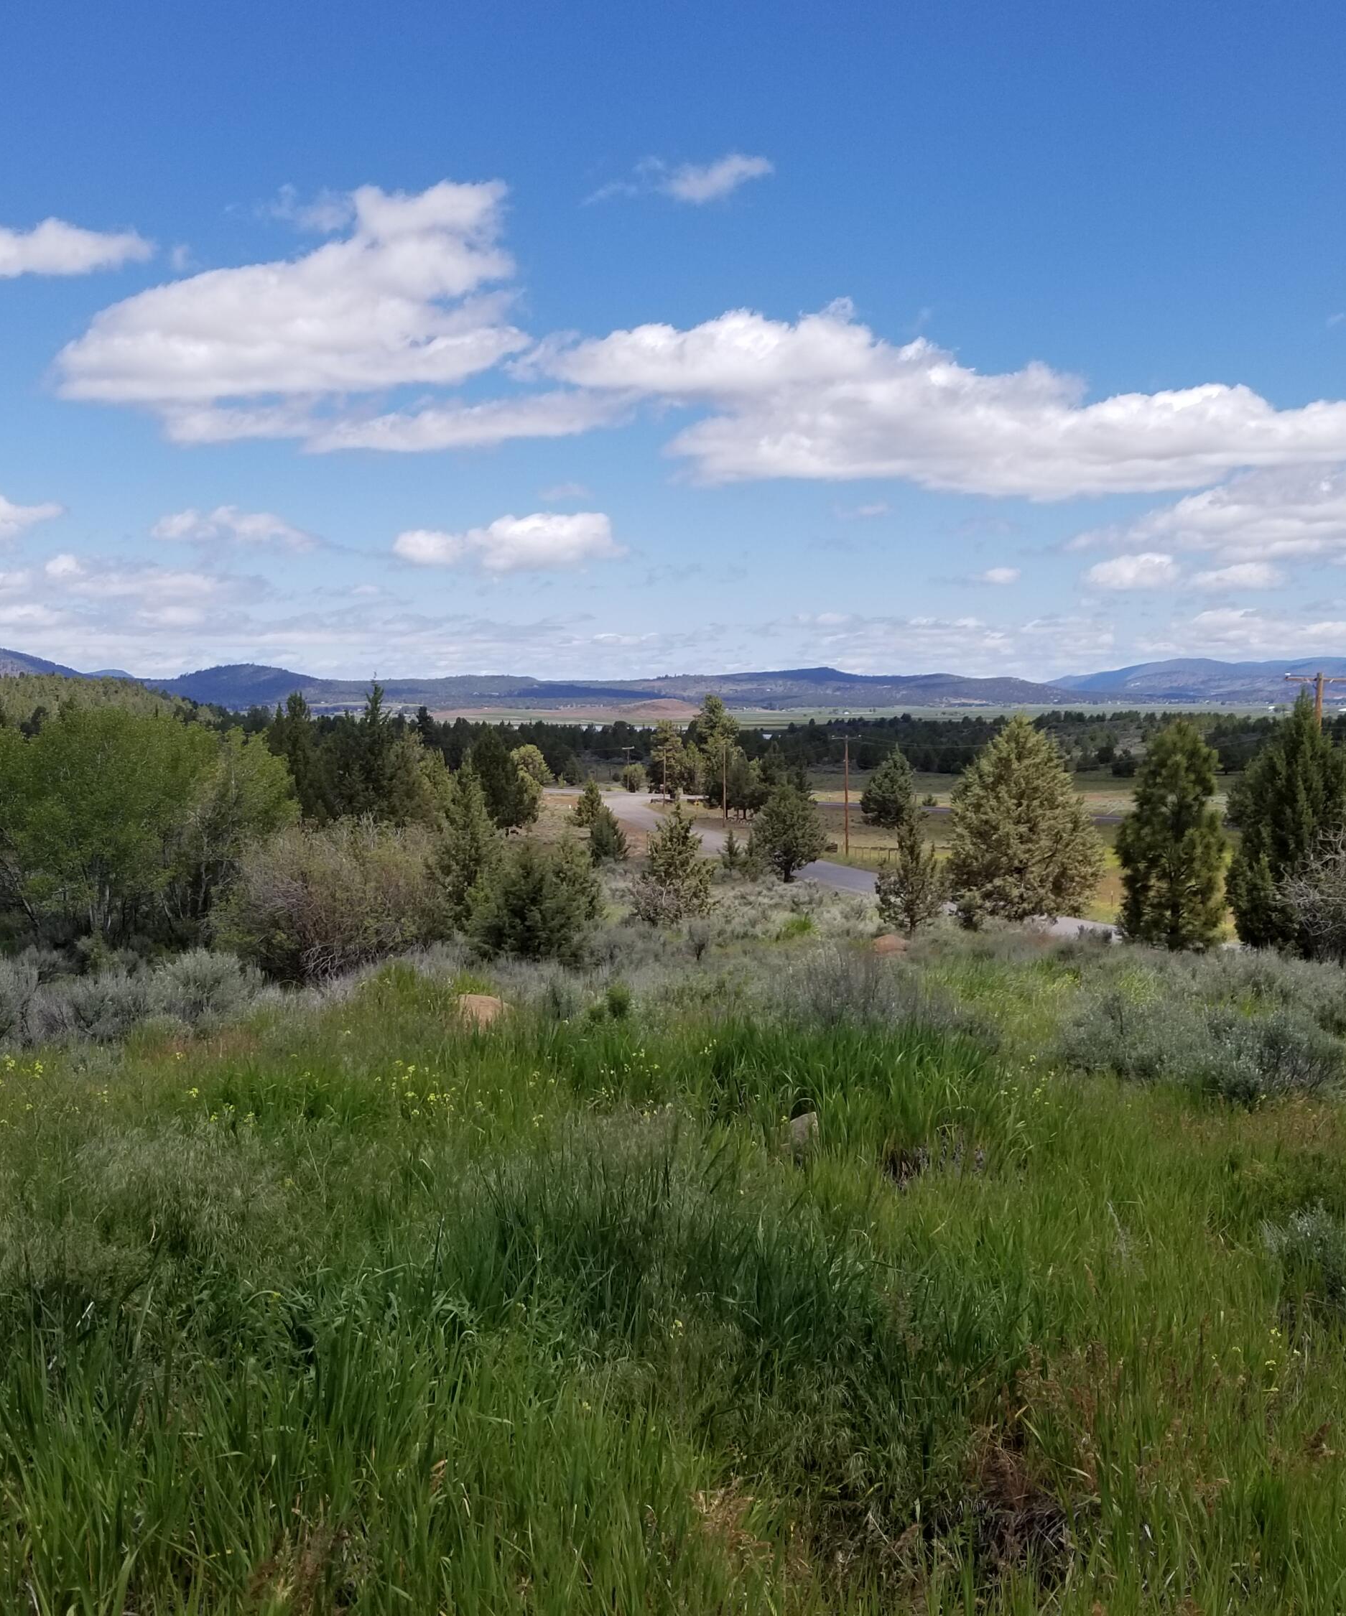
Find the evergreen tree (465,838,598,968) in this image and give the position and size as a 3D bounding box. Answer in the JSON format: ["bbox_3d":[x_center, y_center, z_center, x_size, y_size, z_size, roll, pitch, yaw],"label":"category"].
[{"bbox_3d":[-2.763,1.881,32.000,2.620,2.530,2.620,0,4,0],"label":"evergreen tree"}]

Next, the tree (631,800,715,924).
[{"bbox_3d":[0.000,1.555,46.000,2.270,3.540,2.270,0,4,0],"label":"tree"}]

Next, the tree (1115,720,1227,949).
[{"bbox_3d":[16.010,0.919,52.000,3.520,7.520,3.520,0,4,0],"label":"tree"}]

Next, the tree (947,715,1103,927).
[{"bbox_3d":[12.174,0.437,56.000,5.250,7.340,5.250,0,4,0],"label":"tree"}]

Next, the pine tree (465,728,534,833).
[{"bbox_3d":[-13.262,-2.080,125.000,5.170,8.450,5.170,0,4,0],"label":"pine tree"}]

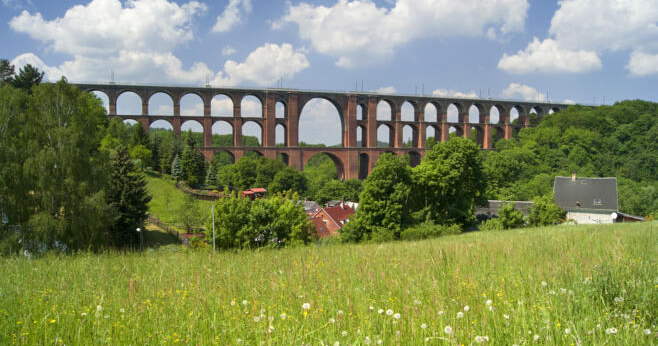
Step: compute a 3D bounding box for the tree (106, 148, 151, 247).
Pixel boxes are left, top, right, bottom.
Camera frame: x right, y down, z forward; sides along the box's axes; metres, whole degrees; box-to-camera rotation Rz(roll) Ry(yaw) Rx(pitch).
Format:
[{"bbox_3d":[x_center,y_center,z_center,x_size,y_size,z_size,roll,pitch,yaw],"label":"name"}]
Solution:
[{"bbox_3d":[-26.387,3.290,65.000,6.000,13.200,6.000,0,2,0],"label":"tree"}]

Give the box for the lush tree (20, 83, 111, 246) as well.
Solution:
[{"bbox_3d":[-32.667,-0.926,61.000,11.000,21.200,10.500,0,2,0],"label":"lush tree"}]

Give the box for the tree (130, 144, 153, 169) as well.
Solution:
[{"bbox_3d":[-51.250,-4.373,135.000,6.000,7.200,6.000,0,2,0],"label":"tree"}]

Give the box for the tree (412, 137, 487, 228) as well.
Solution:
[{"bbox_3d":[18.298,1.595,75.000,11.000,13.800,10.500,0,2,0],"label":"tree"}]

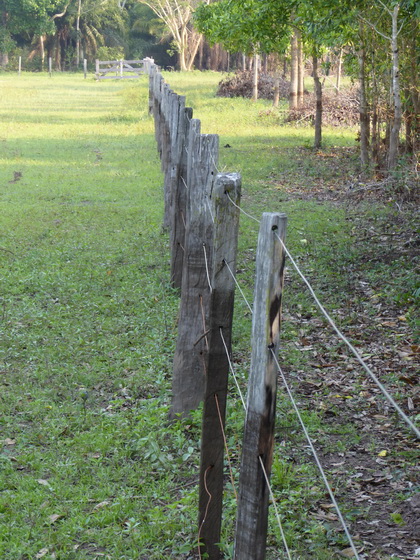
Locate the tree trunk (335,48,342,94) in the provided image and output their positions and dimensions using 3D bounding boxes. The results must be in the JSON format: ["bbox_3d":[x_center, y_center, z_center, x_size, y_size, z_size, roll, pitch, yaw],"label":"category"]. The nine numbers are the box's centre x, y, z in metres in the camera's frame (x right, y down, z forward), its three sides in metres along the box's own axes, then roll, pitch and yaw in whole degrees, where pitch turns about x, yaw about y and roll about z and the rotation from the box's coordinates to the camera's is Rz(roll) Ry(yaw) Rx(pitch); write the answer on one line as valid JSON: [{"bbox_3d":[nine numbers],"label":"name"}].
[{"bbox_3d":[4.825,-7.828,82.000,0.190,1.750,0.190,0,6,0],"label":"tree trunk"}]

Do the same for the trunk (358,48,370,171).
[{"bbox_3d":[2.222,-2.497,31.413,0.150,1.771,0.130,0,6,0],"label":"trunk"}]

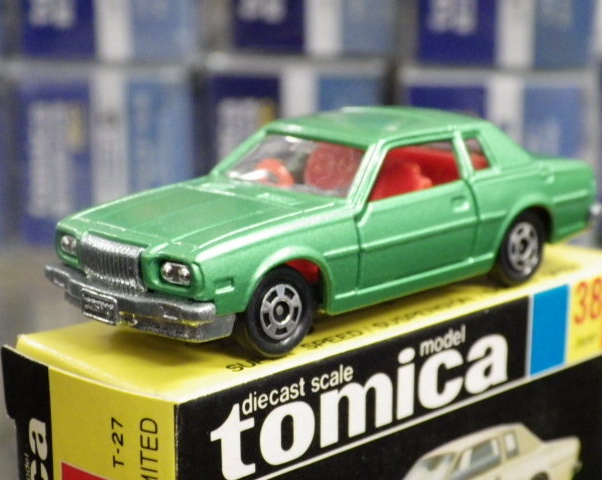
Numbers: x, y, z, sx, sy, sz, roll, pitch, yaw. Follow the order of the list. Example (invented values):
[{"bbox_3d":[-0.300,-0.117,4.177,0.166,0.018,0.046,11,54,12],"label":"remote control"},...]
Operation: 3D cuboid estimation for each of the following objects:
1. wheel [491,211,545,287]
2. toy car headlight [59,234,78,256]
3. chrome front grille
[{"bbox_3d":[0.025,0.001,0.191,0.003,0.009,0.009,12,17,43],"label":"wheel"},{"bbox_3d":[-0.024,0.001,0.168,0.001,0.002,0.004,-10,16,-37],"label":"toy car headlight"},{"bbox_3d":[-0.019,0.002,0.162,0.009,0.005,0.002,12,17,43],"label":"chrome front grille"}]

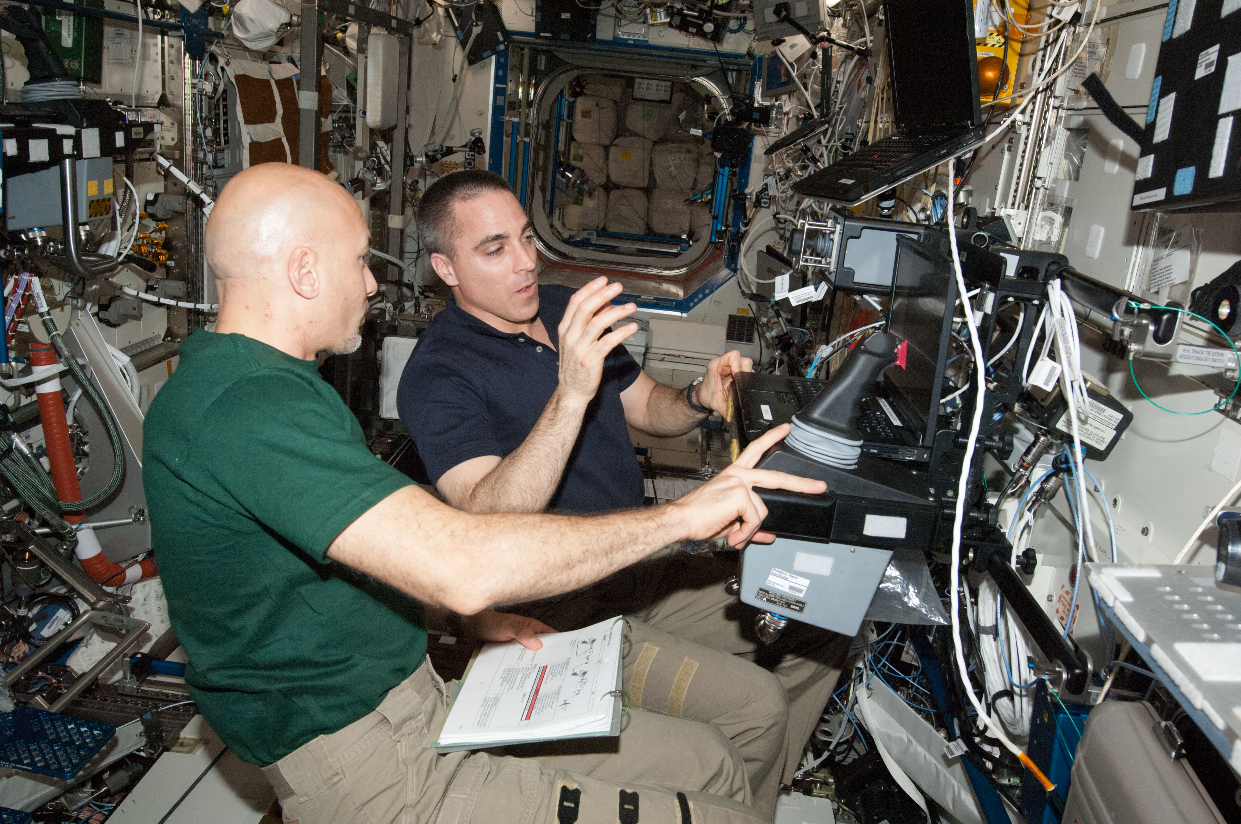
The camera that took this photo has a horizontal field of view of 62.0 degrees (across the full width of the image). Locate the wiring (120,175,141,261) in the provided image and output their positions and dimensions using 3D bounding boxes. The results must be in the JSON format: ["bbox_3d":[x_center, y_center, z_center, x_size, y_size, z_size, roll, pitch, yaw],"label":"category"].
[{"bbox_3d":[-0.973,-0.386,2.050,0.045,0.165,0.050,5,16,0],"label":"wiring"}]

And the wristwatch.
[{"bbox_3d":[0.138,-0.028,1.800,0.038,0.060,0.064,-21,-36,41],"label":"wristwatch"}]

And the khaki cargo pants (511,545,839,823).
[{"bbox_3d":[0.044,0.479,1.583,0.570,0.440,0.400,17,21,37],"label":"khaki cargo pants"}]

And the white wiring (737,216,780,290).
[{"bbox_3d":[0.574,-0.648,4.200,0.190,0.300,0.100,5,16,0],"label":"white wiring"}]

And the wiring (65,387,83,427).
[{"bbox_3d":[-1.164,-0.010,2.200,0.037,0.085,0.035,5,16,0],"label":"wiring"}]

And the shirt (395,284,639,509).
[{"bbox_3d":[-0.120,0.055,1.631,0.290,0.500,0.460,1,11,40],"label":"shirt"}]

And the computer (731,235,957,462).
[{"bbox_3d":[0.320,-0.116,1.561,0.263,0.280,0.357,3,16,3],"label":"computer"}]

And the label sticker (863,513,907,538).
[{"bbox_3d":[0.325,0.141,1.268,0.050,0.025,0.002,3,16,3],"label":"label sticker"}]

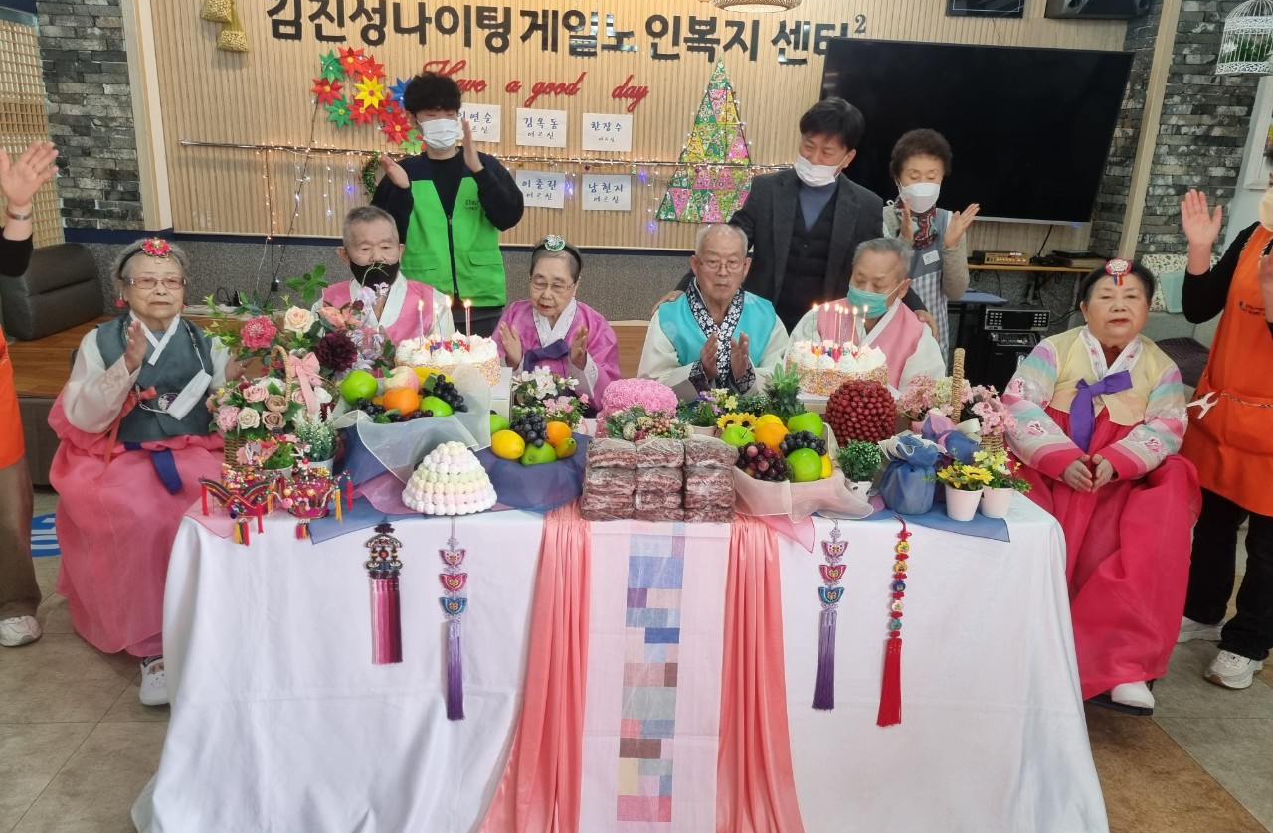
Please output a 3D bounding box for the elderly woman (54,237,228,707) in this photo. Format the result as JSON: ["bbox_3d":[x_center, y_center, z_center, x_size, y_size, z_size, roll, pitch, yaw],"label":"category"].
[{"bbox_3d":[-1.348,0.125,2.612,0.550,1.165,0.670,-4,17,-20],"label":"elderly woman"}]

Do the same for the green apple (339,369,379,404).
[{"bbox_3d":[-0.624,-0.066,2.155,0.082,0.078,0.082,2,16,0],"label":"green apple"}]

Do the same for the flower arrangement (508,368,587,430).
[{"bbox_3d":[-0.213,-0.032,2.310,0.195,0.190,0.170,2,15,-3],"label":"flower arrangement"}]

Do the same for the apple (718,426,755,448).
[{"bbox_3d":[0.226,0.052,2.115,0.078,0.072,0.078,2,16,0],"label":"apple"}]

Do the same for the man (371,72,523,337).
[{"bbox_3d":[-0.657,-0.336,3.401,0.510,1.670,0.380,-1,17,-11],"label":"man"}]

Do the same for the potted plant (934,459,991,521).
[{"bbox_3d":[0.709,0.153,2.064,0.115,0.118,0.105,1,16,-4],"label":"potted plant"}]

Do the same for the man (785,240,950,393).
[{"bbox_3d":[0.634,0.106,2.813,0.520,1.260,0.720,6,17,13],"label":"man"}]

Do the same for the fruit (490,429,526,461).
[{"bbox_3d":[-0.273,0.061,2.045,0.080,0.062,0.062,16,21,39],"label":"fruit"}]

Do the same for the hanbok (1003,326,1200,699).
[{"bbox_3d":[1.262,0.228,2.667,0.540,0.930,0.600,8,17,19],"label":"hanbok"}]

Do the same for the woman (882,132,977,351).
[{"bbox_3d":[0.939,-0.170,3.273,0.440,1.550,0.380,4,16,6],"label":"woman"}]

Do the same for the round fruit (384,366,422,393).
[{"bbox_3d":[-0.544,-0.084,2.220,0.082,0.076,0.082,2,17,-1],"label":"round fruit"}]

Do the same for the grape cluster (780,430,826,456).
[{"bbox_3d":[0.366,0.062,2.100,0.105,0.068,0.085,2,16,0],"label":"grape cluster"}]

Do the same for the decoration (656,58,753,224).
[{"bbox_3d":[0.446,-1.648,5.750,0.620,0.980,0.040,2,17,-1],"label":"decoration"}]

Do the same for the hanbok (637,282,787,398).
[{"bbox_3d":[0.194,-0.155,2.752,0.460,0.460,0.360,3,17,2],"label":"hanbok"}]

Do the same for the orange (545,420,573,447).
[{"bbox_3d":[-0.173,0.042,2.129,0.064,0.062,0.064,1,16,-4],"label":"orange"}]

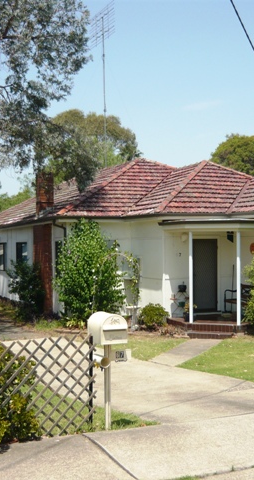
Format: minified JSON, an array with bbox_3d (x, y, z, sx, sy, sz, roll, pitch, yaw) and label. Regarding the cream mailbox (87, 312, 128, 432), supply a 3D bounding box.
[{"bbox_3d":[-0.195,1.268,5.855,0.265,1.127,0.370,0,-1,-24],"label":"cream mailbox"}]

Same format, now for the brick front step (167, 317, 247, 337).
[{"bbox_3d":[2.176,2.311,15.923,1.650,0.330,1.300,-1,-1,23],"label":"brick front step"}]

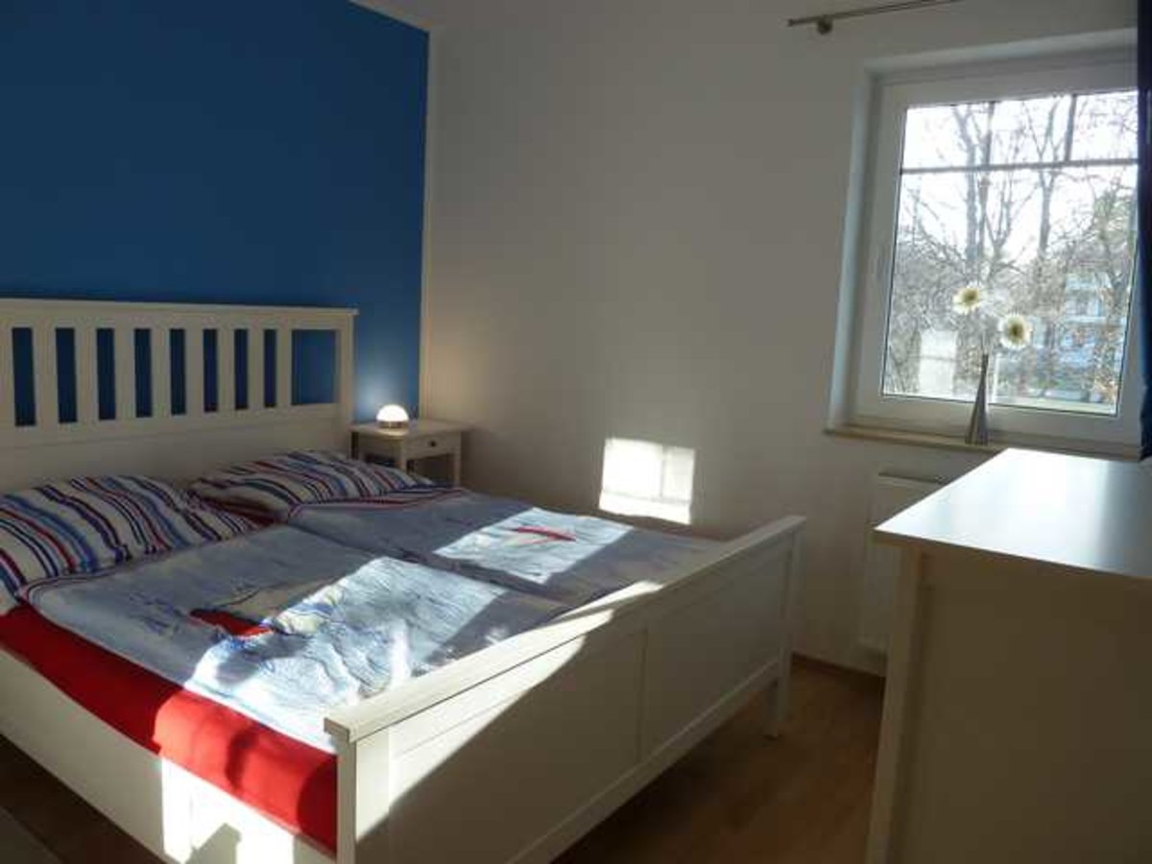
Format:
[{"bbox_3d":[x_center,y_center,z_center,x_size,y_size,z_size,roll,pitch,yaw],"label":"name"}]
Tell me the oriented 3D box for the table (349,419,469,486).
[{"bbox_3d":[-0.767,0.331,3.869,0.355,0.700,0.445,8,10,36],"label":"table"}]

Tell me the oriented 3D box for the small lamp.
[{"bbox_3d":[-0.832,-0.075,3.796,0.148,0.108,0.148,3,8,0],"label":"small lamp"}]

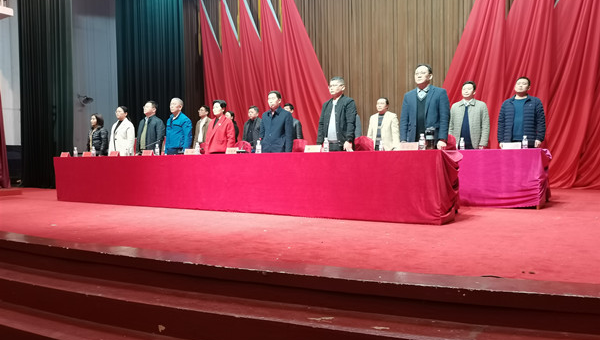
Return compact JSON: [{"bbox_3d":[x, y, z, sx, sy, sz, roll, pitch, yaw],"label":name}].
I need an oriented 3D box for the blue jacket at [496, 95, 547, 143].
[{"bbox_3d":[3.174,-0.731,6.953,0.660,0.700,0.340,0,2,31],"label":"blue jacket"}]

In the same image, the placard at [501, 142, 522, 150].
[{"bbox_3d":[2.752,-0.315,6.315,0.250,0.090,0.070,0,2,31],"label":"placard"}]

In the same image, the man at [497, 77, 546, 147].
[{"bbox_3d":[3.155,-0.419,6.863,0.610,1.782,0.350,0,2,32],"label":"man"}]

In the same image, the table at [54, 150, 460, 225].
[{"bbox_3d":[-1.125,0.150,6.939,6.650,0.760,0.820,0,2,31],"label":"table"}]

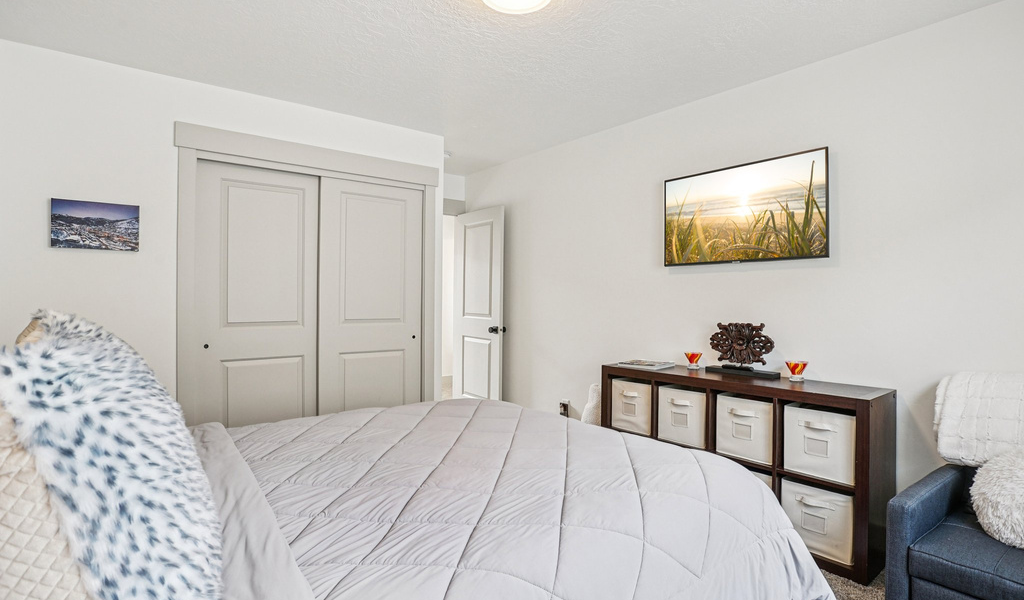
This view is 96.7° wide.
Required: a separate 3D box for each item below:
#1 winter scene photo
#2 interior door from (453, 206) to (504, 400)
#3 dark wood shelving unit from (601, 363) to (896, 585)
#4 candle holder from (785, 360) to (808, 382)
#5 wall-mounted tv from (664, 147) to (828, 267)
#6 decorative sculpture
[{"bbox_3d":[-2.140,-0.382,2.345,0.350,0.250,0.025,-1,1,-37],"label":"winter scene photo"},{"bbox_3d":[-0.312,0.205,4.215,0.700,2.060,0.045,1,1,44],"label":"interior door"},{"bbox_3d":[1.218,0.829,2.606,0.385,0.793,1.430,-1,1,-41],"label":"dark wood shelving unit"},{"bbox_3d":[1.532,0.384,2.435,0.124,0.096,0.124,-1,1,-41],"label":"candle holder"},{"bbox_3d":[1.290,-0.490,2.617,0.055,0.550,0.910,-1,1,-41],"label":"wall-mounted tv"},{"bbox_3d":[1.335,0.285,2.655,0.385,0.300,0.090,1,1,44],"label":"decorative sculpture"}]

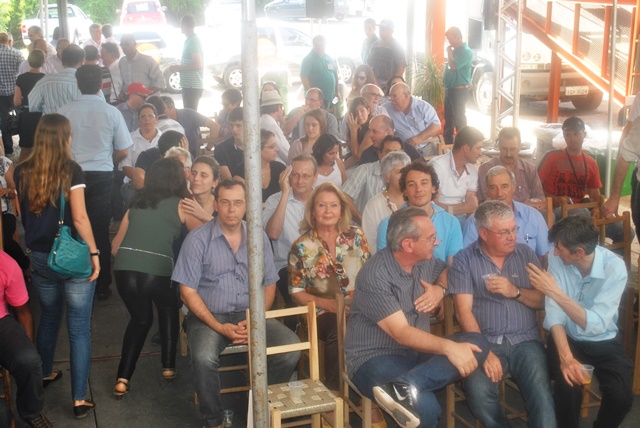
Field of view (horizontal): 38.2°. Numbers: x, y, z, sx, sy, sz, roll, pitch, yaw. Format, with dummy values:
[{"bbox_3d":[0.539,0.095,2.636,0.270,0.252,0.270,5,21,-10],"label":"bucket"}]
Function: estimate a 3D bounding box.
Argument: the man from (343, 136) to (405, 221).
[{"bbox_3d":[0.484,0.165,6.136,0.560,1.270,0.800,-2,13,-8],"label":"man"}]

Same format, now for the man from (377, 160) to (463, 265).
[{"bbox_3d":[0.625,0.374,5.186,0.540,1.280,0.800,-4,14,-14],"label":"man"}]

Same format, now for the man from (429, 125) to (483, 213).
[{"bbox_3d":[1.040,0.091,6.321,0.540,1.300,0.780,-6,14,-22],"label":"man"}]

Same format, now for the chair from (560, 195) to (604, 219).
[{"bbox_3d":[1.863,0.313,6.330,0.360,0.850,0.360,-6,14,-22],"label":"chair"}]

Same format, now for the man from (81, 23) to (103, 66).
[{"bbox_3d":[-2.970,-1.640,12.416,0.550,1.783,0.360,-7,16,-26],"label":"man"}]

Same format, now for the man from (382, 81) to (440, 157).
[{"bbox_3d":[0.767,-0.562,8.933,0.680,1.351,0.850,5,15,21],"label":"man"}]

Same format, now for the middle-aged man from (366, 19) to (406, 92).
[{"bbox_3d":[0.879,-1.662,12.166,0.560,1.780,0.360,2,14,10],"label":"middle-aged man"}]

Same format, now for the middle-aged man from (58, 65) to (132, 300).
[{"bbox_3d":[-1.677,-0.208,6.958,0.540,1.760,0.360,-2,14,-8],"label":"middle-aged man"}]

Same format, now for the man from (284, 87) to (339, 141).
[{"bbox_3d":[-0.124,-0.651,9.584,0.550,1.280,0.720,1,14,8],"label":"man"}]

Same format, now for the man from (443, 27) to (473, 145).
[{"bbox_3d":[1.639,-1.371,11.095,0.420,1.720,0.500,-8,15,-29],"label":"man"}]

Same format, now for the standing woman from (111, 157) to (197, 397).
[{"bbox_3d":[-0.957,0.334,5.374,0.540,1.300,0.680,4,14,17],"label":"standing woman"}]

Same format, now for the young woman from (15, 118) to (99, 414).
[{"bbox_3d":[-1.418,0.245,5.065,0.480,1.620,0.480,0,13,3],"label":"young woman"}]

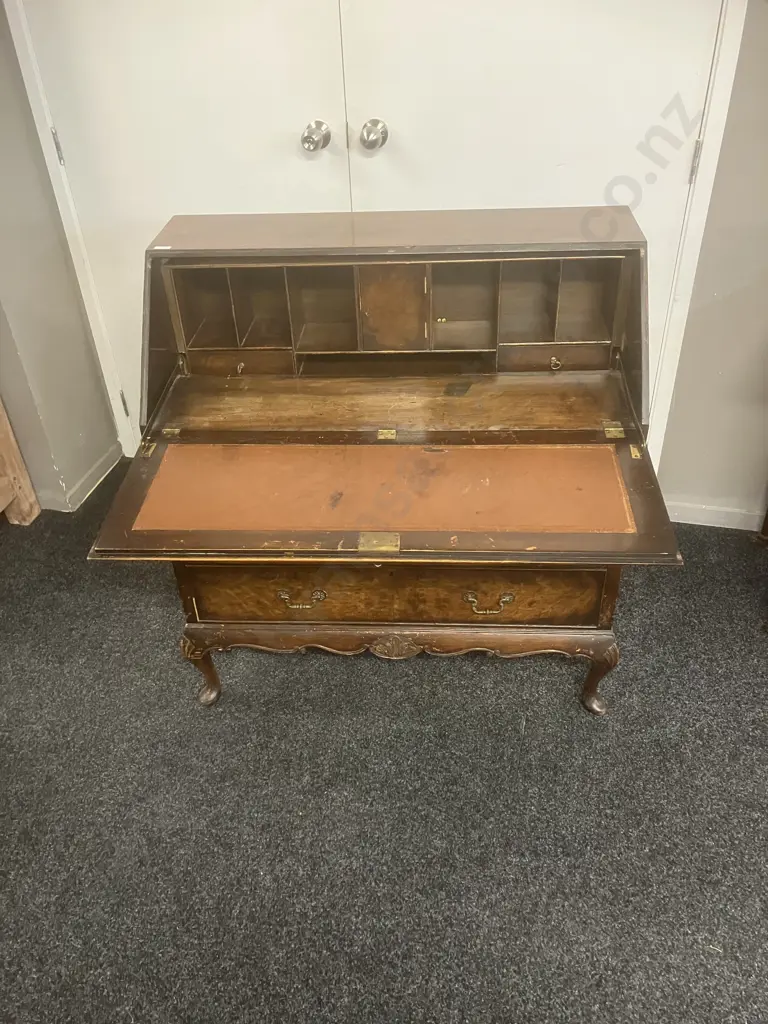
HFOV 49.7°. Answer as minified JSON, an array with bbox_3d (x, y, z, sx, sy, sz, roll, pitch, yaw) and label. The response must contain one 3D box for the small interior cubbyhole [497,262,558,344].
[{"bbox_3d":[0.279,-0.434,1.624,0.106,0.165,0.142,0,37,4],"label":"small interior cubbyhole"}]

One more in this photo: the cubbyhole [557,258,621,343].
[{"bbox_3d":[0.388,-0.434,1.617,0.104,0.165,0.142,0,37,4],"label":"cubbyhole"}]

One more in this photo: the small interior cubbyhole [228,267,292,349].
[{"bbox_3d":[-0.233,-0.436,1.659,0.104,0.165,0.142,0,37,4],"label":"small interior cubbyhole"}]

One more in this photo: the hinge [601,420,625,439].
[{"bbox_3d":[0.406,-0.145,1.462,0.034,0.005,0.057,0,37,4],"label":"hinge"}]

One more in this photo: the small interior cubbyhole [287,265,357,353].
[{"bbox_3d":[-0.113,-0.430,1.654,0.125,0.177,0.142,0,37,4],"label":"small interior cubbyhole"}]

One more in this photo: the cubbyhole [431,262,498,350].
[{"bbox_3d":[0.160,-0.429,1.636,0.123,0.177,0.142,0,37,4],"label":"cubbyhole"}]

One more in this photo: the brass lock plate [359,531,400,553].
[{"bbox_3d":[-0.007,0.045,1.248,0.061,0.005,0.046,0,37,4],"label":"brass lock plate"}]

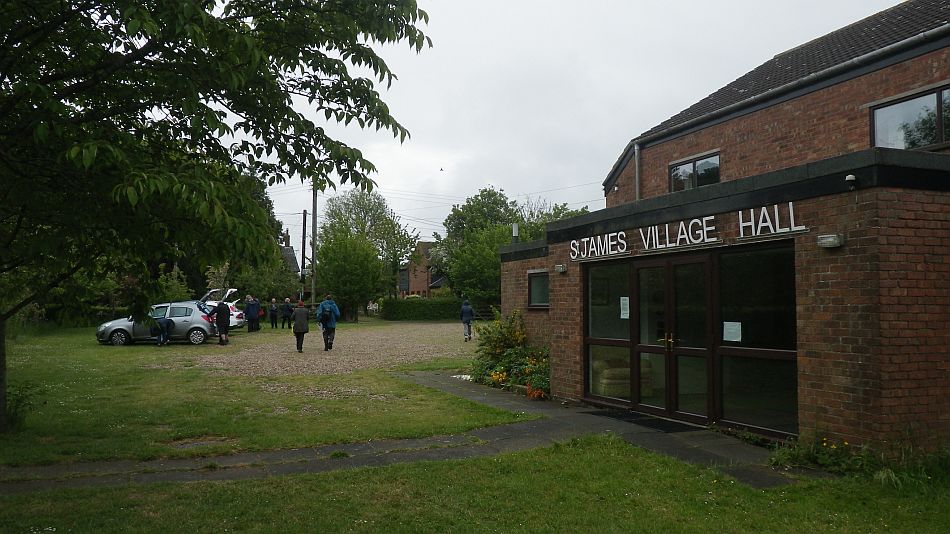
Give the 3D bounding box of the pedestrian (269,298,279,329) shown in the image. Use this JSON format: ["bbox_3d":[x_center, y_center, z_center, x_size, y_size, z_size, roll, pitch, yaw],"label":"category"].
[{"bbox_3d":[-10.801,2.492,37.800,0.480,1.620,0.360,1,-3,-11],"label":"pedestrian"}]

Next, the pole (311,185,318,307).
[{"bbox_3d":[-11.401,-1.205,50.000,0.280,9.500,0.280,0,-3,0],"label":"pole"}]

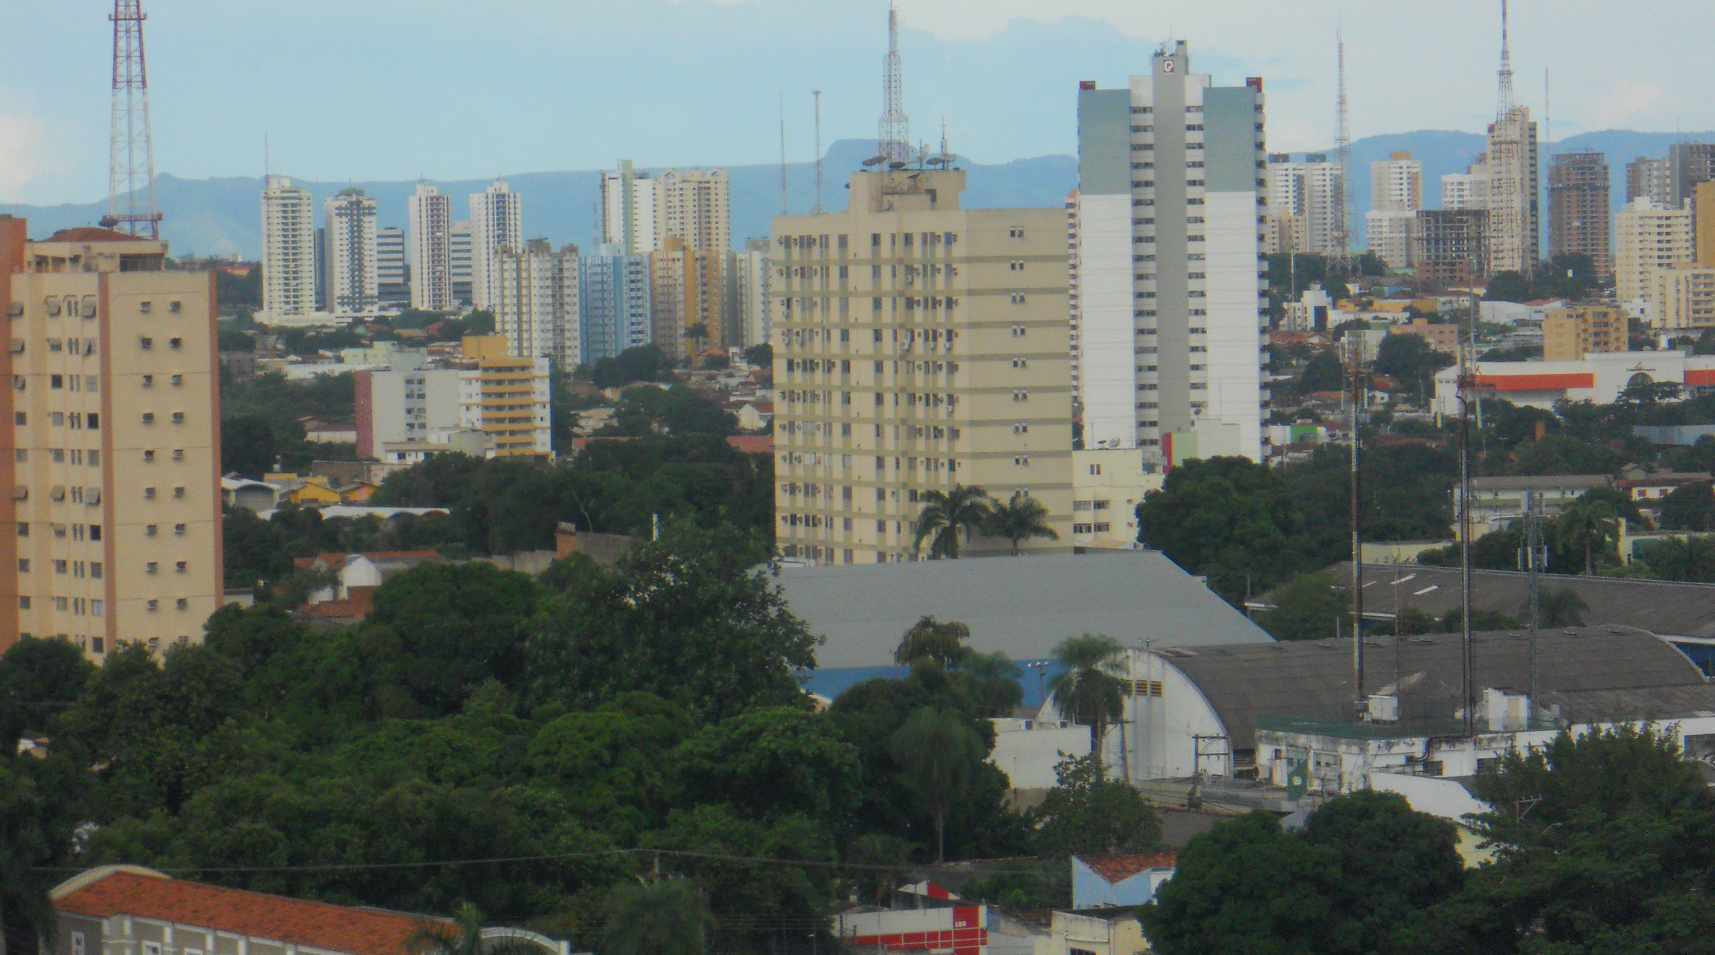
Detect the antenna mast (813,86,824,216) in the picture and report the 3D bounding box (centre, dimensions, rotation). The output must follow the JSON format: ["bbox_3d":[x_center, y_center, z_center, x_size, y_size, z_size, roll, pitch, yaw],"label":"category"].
[{"bbox_3d":[-3.690,-29.980,640.000,0.800,12.000,0.800,-2,2,-26],"label":"antenna mast"}]

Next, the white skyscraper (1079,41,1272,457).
[{"bbox_3d":[51.310,-35.110,1125.560,29.500,71.320,18.000,-1,2,6],"label":"white skyscraper"}]

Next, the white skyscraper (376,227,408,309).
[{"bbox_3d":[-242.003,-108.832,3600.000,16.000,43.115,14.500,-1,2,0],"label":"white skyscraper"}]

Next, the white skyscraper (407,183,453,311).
[{"bbox_3d":[-215.951,-116.281,3510.000,16.500,64.412,17.000,-2,2,-24],"label":"white skyscraper"}]

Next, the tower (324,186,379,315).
[{"bbox_3d":[-257.754,-115.580,3530.000,22.500,65.461,18.000,-2,2,-24],"label":"tower"}]

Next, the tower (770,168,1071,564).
[{"bbox_3d":[5.600,-8.310,652.000,10.600,40.670,43.000,-2,2,-24],"label":"tower"}]

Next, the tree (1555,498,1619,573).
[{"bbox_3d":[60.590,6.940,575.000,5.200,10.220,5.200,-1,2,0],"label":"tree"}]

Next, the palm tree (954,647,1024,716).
[{"bbox_3d":[8.310,14.060,437.000,4.600,6.580,4.600,-1,2,0],"label":"palm tree"}]

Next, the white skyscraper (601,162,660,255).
[{"bbox_3d":[-118.160,-125.830,3608.730,27.000,79.470,18.000,-1,2,9],"label":"white skyscraper"}]

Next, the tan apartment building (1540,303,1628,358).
[{"bbox_3d":[216.275,-42.081,2060.000,18.000,17.708,18.000,-2,2,-27],"label":"tan apartment building"}]

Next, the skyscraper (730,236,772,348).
[{"bbox_3d":[-34.130,-63.790,2436.930,22.000,40.480,17.000,-2,2,-12],"label":"skyscraper"}]

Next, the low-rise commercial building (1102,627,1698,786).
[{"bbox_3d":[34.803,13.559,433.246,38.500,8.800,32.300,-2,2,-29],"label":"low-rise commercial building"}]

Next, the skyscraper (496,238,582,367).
[{"bbox_3d":[-107.116,-57.991,2329.445,16.250,43.790,24.060,0,3,39],"label":"skyscraper"}]

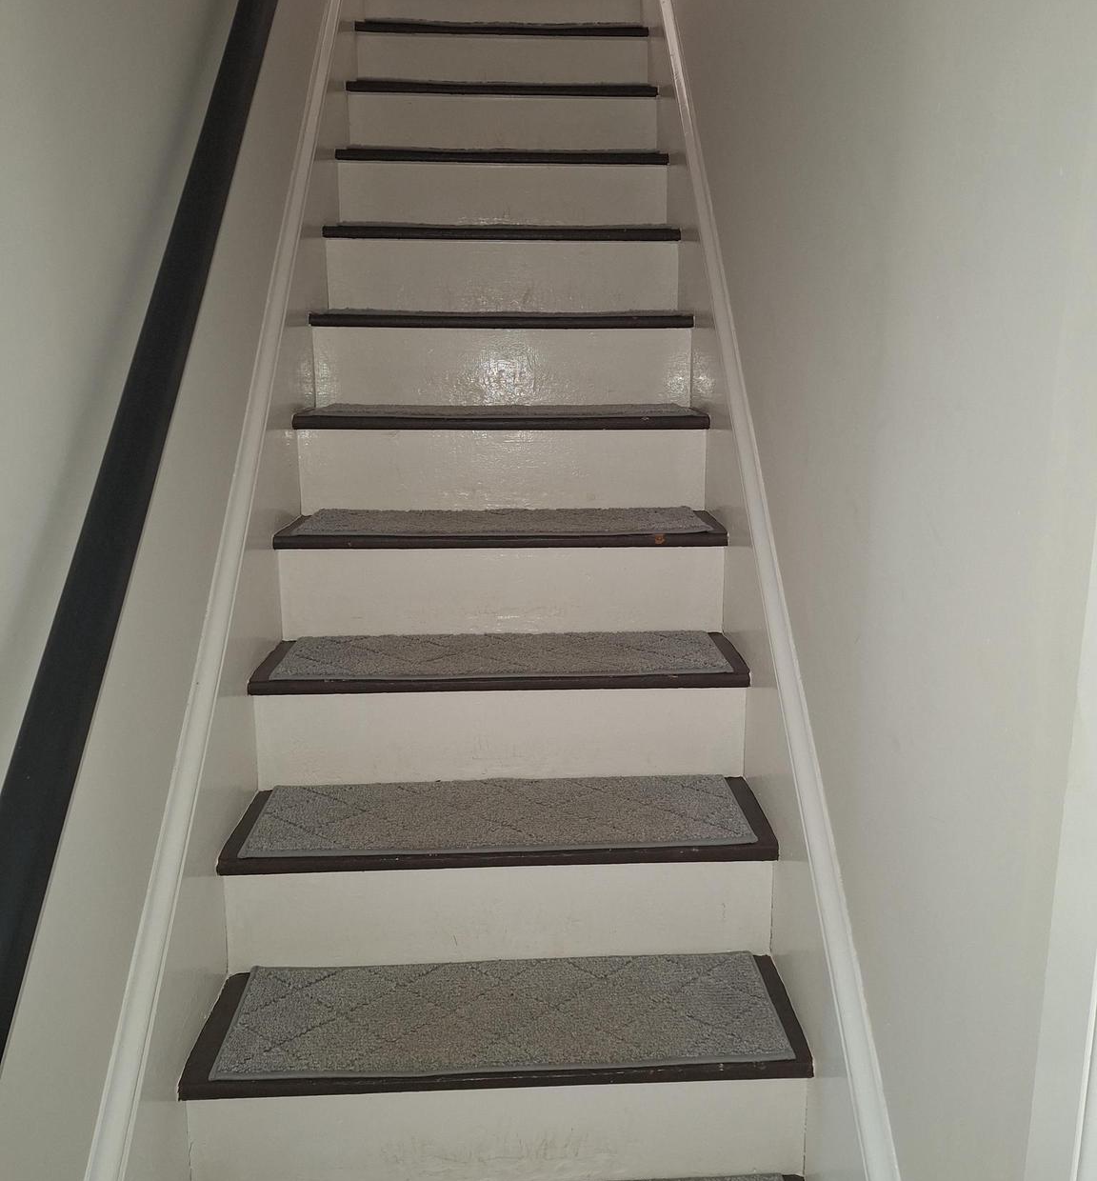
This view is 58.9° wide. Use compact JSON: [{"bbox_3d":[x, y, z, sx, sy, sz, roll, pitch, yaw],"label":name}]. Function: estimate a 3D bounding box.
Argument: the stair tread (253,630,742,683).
[{"bbox_3d":[-0.081,0.109,1.709,0.761,0.010,0.237,-1,13,-2],"label":"stair tread"}]

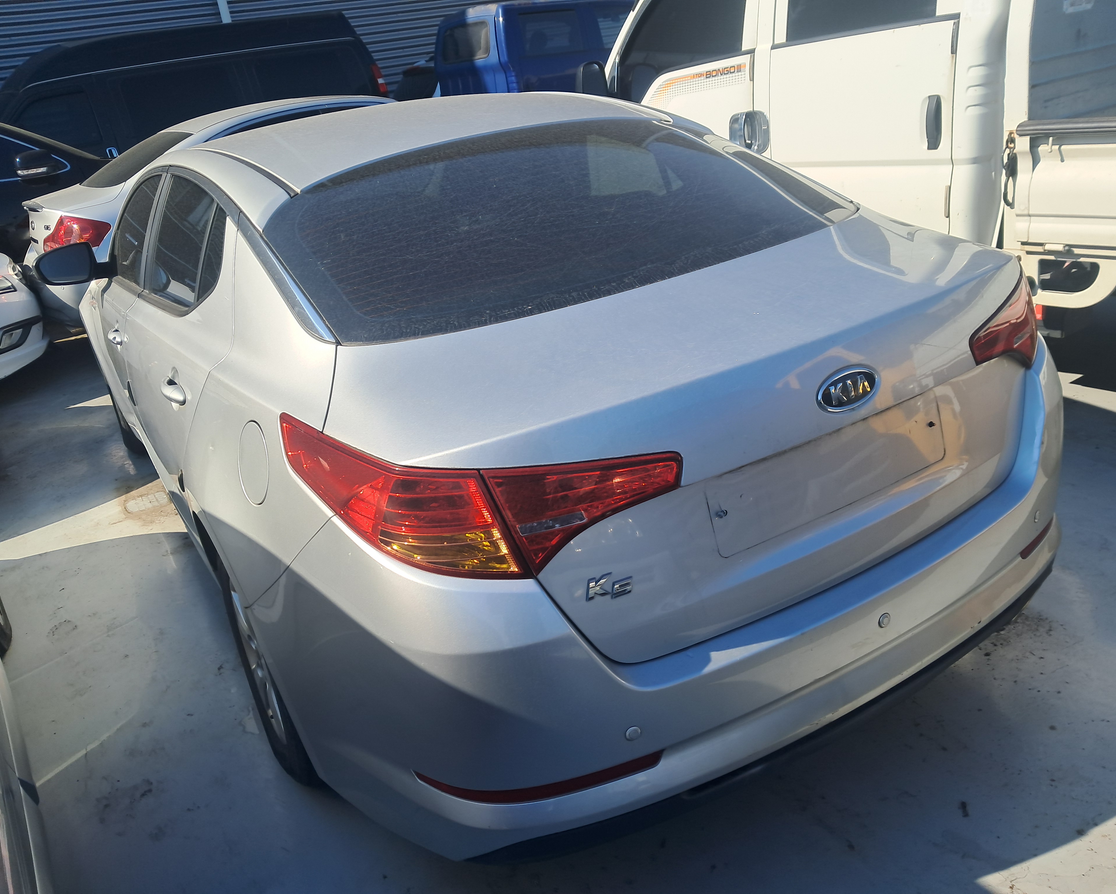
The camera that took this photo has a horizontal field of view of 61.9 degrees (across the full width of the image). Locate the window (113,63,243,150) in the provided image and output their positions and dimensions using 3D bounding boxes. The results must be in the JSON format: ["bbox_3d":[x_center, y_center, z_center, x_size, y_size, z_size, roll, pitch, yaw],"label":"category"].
[{"bbox_3d":[-3.819,-3.498,9.434,1.210,0.570,0.050,-20,20,-27],"label":"window"}]

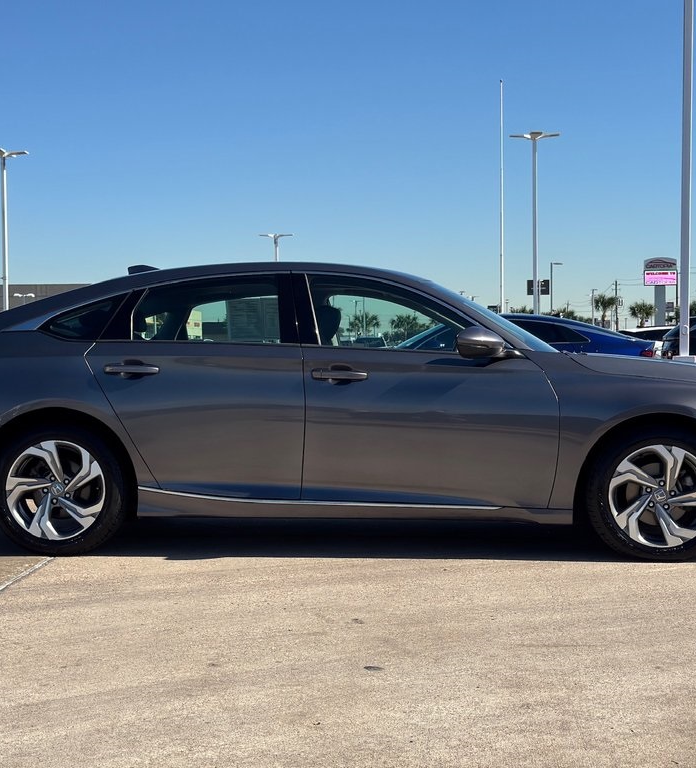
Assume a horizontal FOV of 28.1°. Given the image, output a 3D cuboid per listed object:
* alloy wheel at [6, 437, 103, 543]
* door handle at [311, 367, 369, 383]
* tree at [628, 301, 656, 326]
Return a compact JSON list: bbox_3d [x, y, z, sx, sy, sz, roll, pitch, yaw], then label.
[{"bbox_3d":[-1.375,0.501,6.672,0.470,0.470,0.200,0,2,4],"label":"alloy wheel"},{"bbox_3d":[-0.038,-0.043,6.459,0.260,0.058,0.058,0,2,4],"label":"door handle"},{"bbox_3d":[27.491,-5.283,130.000,2.500,4.800,2.500,0,2,0],"label":"tree"}]

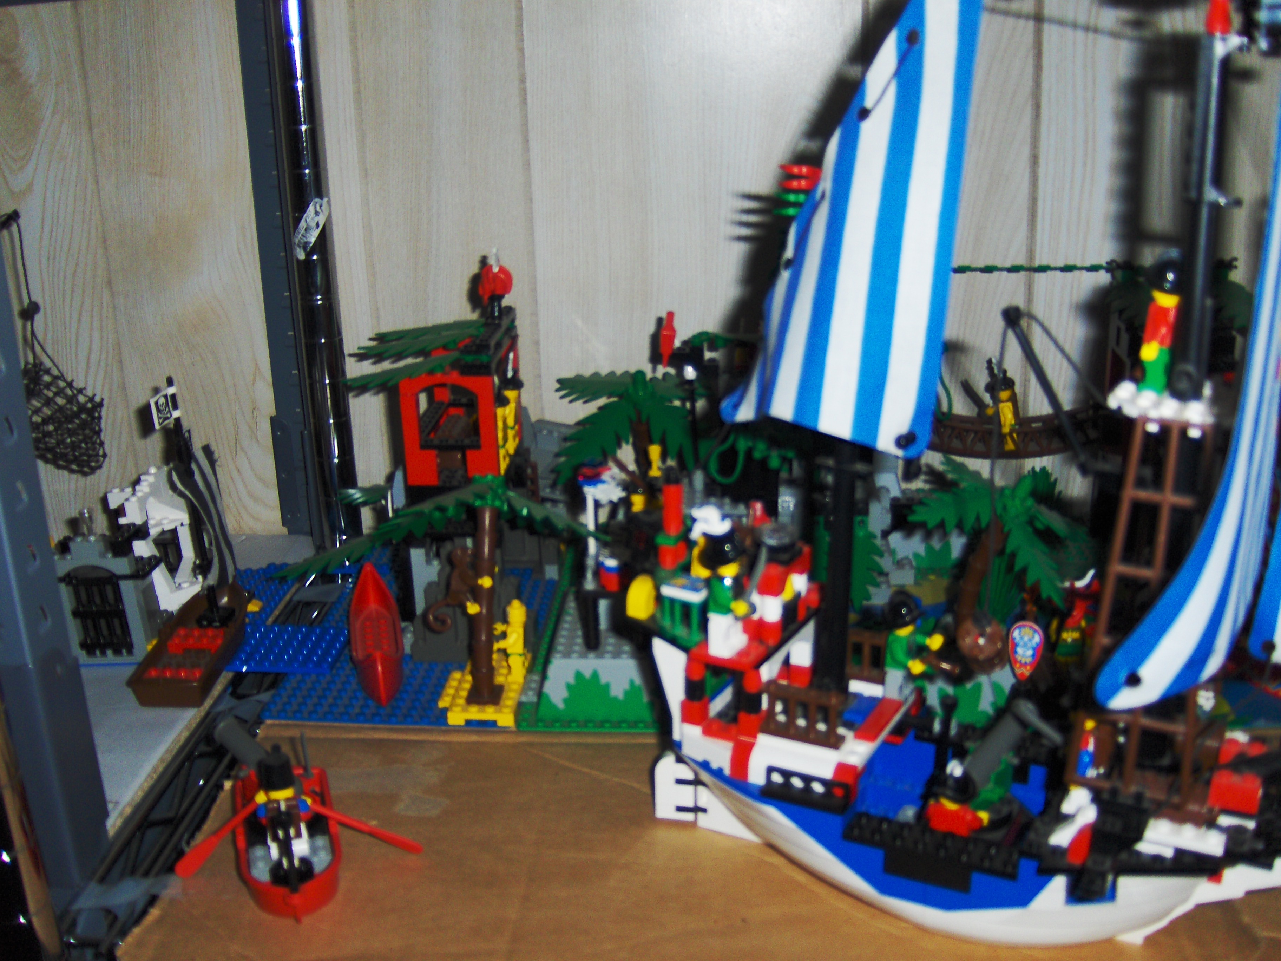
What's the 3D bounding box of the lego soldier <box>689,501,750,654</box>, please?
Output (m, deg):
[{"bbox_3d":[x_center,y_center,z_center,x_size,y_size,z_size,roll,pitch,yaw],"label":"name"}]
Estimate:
[{"bbox_3d":[0.029,0.036,0.460,0.020,0.052,0.023,8,21,25],"label":"lego soldier"}]

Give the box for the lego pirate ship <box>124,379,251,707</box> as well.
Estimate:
[{"bbox_3d":[-0.237,0.027,0.685,0.050,0.150,0.115,-1,19,0],"label":"lego pirate ship"}]

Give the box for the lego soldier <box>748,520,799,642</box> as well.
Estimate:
[{"bbox_3d":[0.049,0.038,0.482,0.018,0.044,0.023,8,21,25],"label":"lego soldier"}]

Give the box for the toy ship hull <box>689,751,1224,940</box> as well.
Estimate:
[{"bbox_3d":[0.112,0.137,0.507,0.212,0.054,0.096,8,21,25],"label":"toy ship hull"}]

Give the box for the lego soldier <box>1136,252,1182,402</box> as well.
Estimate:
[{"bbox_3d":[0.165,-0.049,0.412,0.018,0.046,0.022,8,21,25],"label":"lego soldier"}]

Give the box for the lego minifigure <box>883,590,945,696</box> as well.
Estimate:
[{"bbox_3d":[0.097,0.059,0.463,0.020,0.043,0.024,8,21,25],"label":"lego minifigure"}]

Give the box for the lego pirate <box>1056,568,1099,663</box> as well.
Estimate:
[{"bbox_3d":[0.205,0.066,0.610,0.025,0.050,0.018,4,19,14],"label":"lego pirate"}]

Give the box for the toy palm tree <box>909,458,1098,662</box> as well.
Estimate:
[{"bbox_3d":[0.177,0.037,0.635,0.105,0.095,0.105,-1,19,0],"label":"toy palm tree"}]

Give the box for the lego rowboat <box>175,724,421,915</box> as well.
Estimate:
[{"bbox_3d":[-0.140,0.133,0.526,0.098,0.055,0.106,-7,20,-17],"label":"lego rowboat"}]

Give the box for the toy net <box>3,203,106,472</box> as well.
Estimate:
[{"bbox_3d":[-0.346,-0.080,0.750,0.062,0.157,0.045,-1,19,0],"label":"toy net"}]

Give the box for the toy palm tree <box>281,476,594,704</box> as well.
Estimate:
[{"bbox_3d":[-0.085,0.046,0.632,0.165,0.114,0.080,-8,20,-20],"label":"toy palm tree"}]

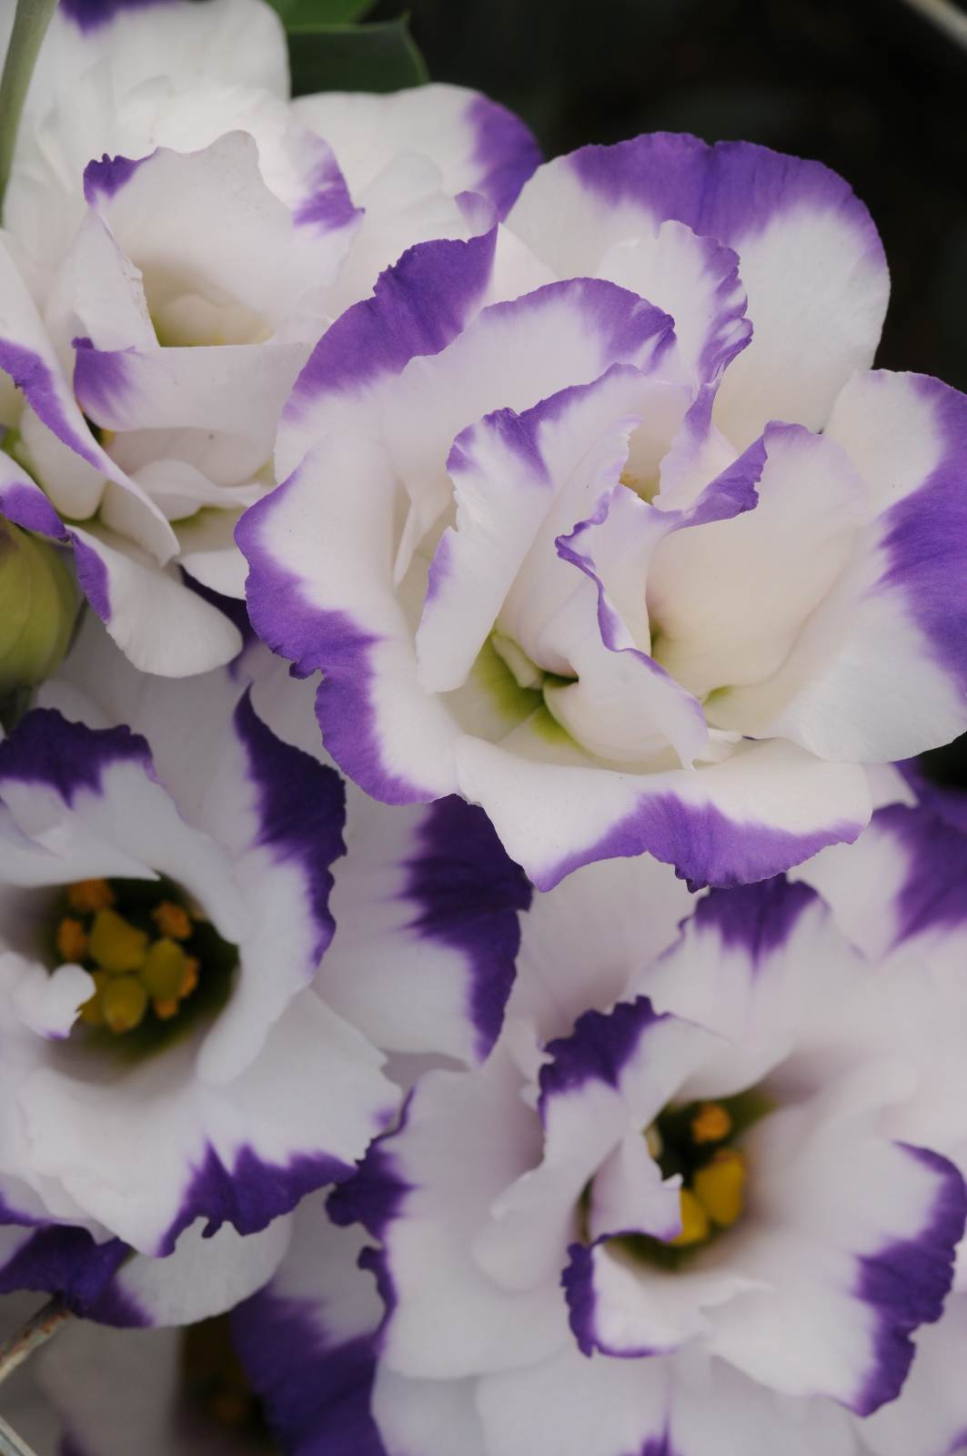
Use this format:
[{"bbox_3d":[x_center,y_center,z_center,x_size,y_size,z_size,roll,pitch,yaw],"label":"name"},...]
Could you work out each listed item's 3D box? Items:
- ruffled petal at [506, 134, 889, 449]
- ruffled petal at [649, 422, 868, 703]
[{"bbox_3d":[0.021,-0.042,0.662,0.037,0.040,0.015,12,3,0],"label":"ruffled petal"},{"bbox_3d":[0.028,-0.017,0.647,0.021,0.028,0.014,18,18,8],"label":"ruffled petal"}]

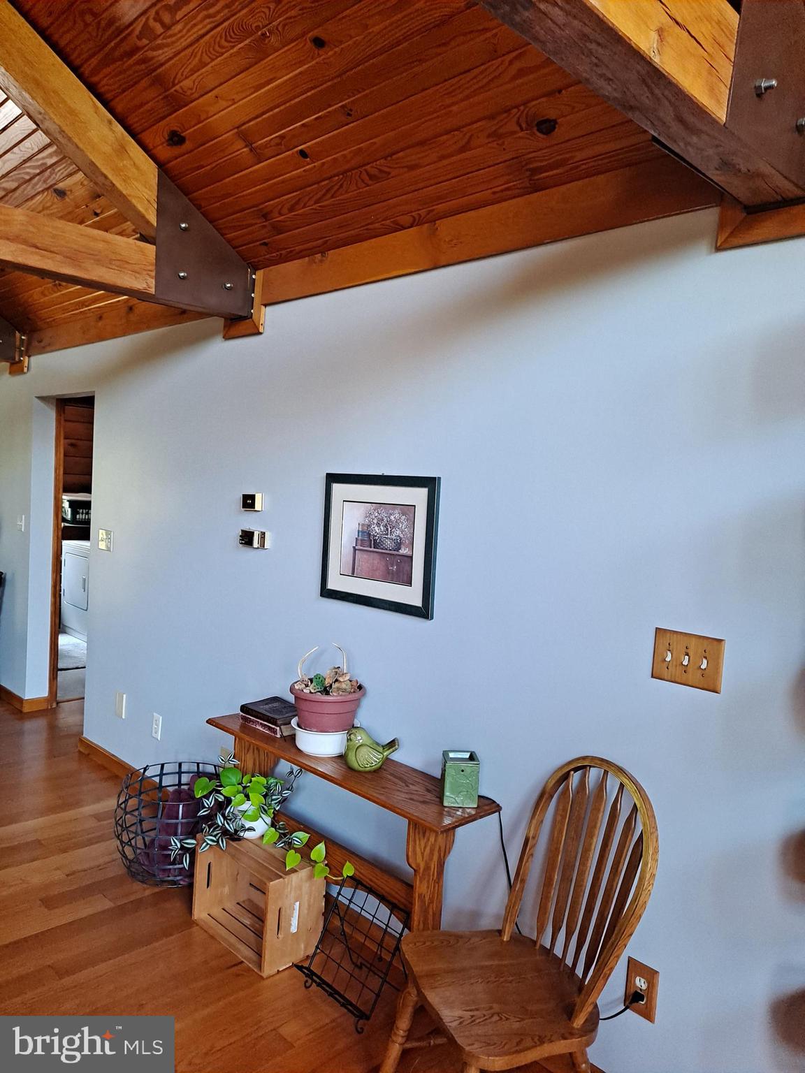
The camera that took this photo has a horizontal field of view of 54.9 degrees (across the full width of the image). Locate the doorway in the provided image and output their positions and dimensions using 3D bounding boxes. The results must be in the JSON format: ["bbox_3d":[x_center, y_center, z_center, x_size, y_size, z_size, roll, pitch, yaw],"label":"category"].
[{"bbox_3d":[-2.011,0.173,4.796,0.900,2.060,0.180,7,5,44],"label":"doorway"}]

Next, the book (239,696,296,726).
[{"bbox_3d":[-0.482,0.672,2.977,0.214,0.033,0.170,6,5,39],"label":"book"}]

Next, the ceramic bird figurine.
[{"bbox_3d":[-0.092,0.704,2.588,0.185,0.136,0.122,1,4,-28],"label":"ceramic bird figurine"}]

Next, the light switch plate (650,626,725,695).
[{"bbox_3d":[0.704,0.307,1.926,0.176,0.131,0.020,7,5,44],"label":"light switch plate"}]

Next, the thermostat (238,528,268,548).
[{"bbox_3d":[-0.622,0.010,3.225,0.180,0.073,0.034,7,5,44],"label":"thermostat"}]

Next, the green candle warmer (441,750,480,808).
[{"bbox_3d":[0.174,0.735,2.352,0.100,0.134,0.102,3,4,-4],"label":"green candle warmer"}]

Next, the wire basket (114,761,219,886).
[{"bbox_3d":[-0.919,1.181,3.197,0.485,0.380,0.485,7,5,44],"label":"wire basket"}]

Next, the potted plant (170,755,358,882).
[{"bbox_3d":[-0.486,1.019,2.773,0.640,0.350,0.330,7,5,44],"label":"potted plant"}]

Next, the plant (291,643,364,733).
[{"bbox_3d":[-0.263,0.553,2.727,0.268,0.340,0.268,3,4,0],"label":"plant"}]

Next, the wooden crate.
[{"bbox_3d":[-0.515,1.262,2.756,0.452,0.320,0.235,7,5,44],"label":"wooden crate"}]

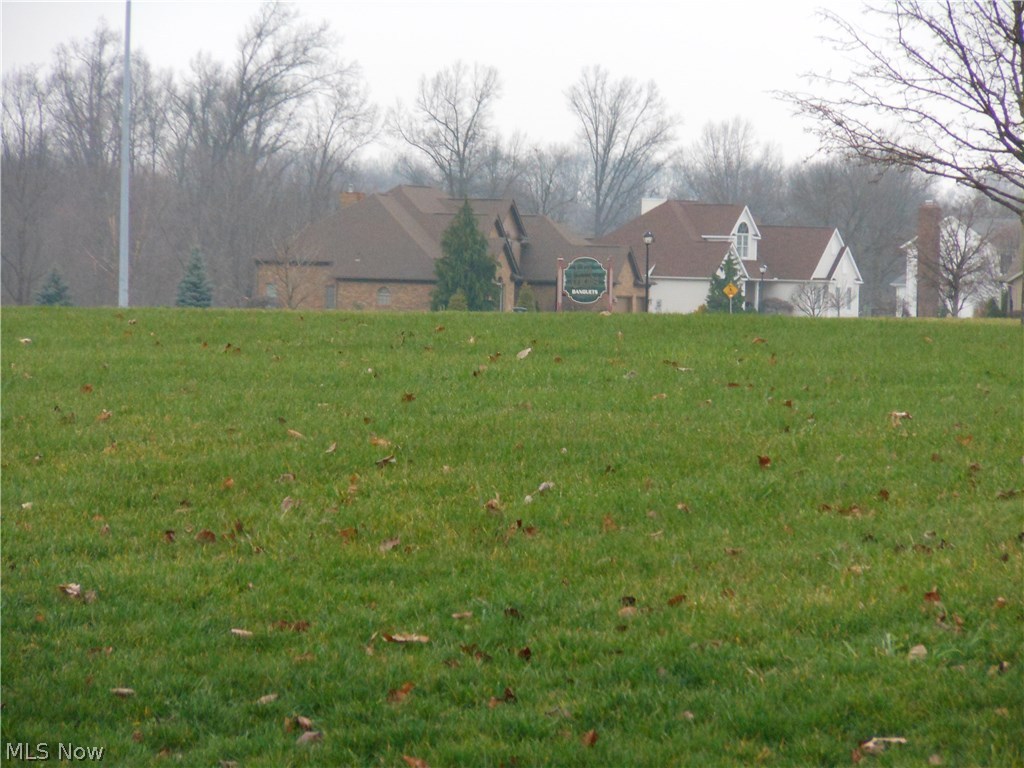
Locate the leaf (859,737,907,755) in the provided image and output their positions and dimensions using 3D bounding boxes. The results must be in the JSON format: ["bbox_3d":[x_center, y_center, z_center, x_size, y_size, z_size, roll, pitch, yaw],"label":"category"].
[{"bbox_3d":[1.099,1.072,17.200,0.142,0.043,0.090,1,1,0],"label":"leaf"}]

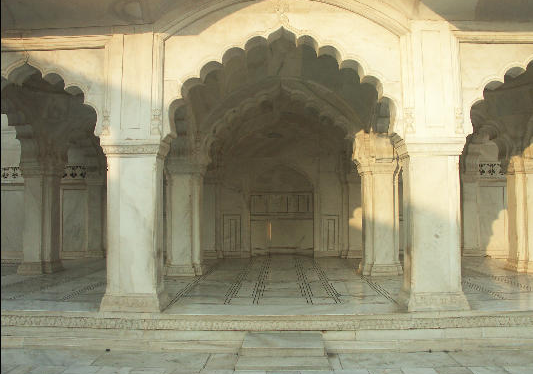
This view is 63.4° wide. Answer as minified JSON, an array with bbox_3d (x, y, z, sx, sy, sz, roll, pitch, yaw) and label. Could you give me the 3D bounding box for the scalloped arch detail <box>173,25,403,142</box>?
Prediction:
[{"bbox_3d":[0.200,-1.206,5.321,2.788,1.400,0.360,0,-3,1],"label":"scalloped arch detail"}]

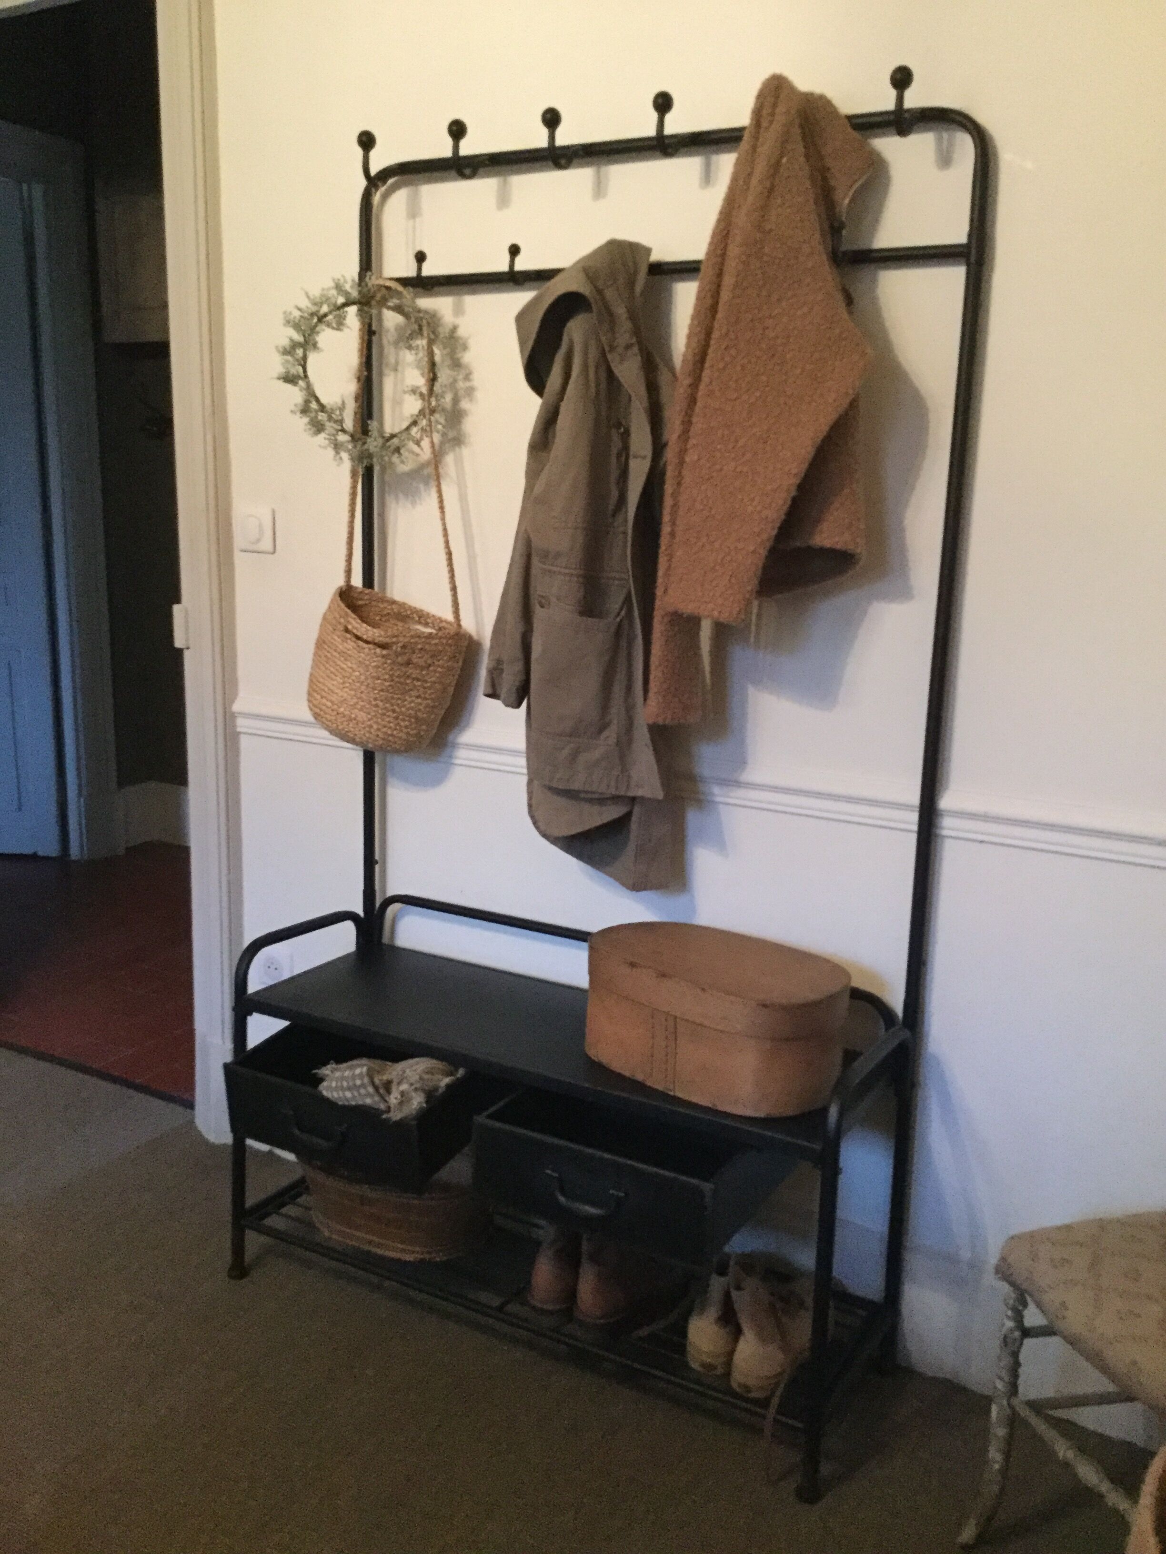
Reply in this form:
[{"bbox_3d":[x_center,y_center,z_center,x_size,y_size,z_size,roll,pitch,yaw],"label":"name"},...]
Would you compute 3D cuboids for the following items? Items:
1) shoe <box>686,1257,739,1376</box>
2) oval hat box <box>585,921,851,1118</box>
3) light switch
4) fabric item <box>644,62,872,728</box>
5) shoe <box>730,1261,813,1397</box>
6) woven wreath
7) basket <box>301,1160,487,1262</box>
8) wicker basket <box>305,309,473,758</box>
[{"bbox_3d":[0.221,0.739,2.031,0.088,0.132,0.260,8,13,29],"label":"shoe"},{"bbox_3d":[0.185,0.336,1.987,0.398,0.163,0.242,12,15,42],"label":"oval hat box"},{"bbox_3d":[-0.600,-0.453,2.549,0.090,0.082,0.012,8,13,29],"label":"light switch"},{"bbox_3d":[0.236,-0.498,1.904,0.310,0.873,0.240,8,13,29],"label":"fabric item"},{"bbox_3d":[0.285,0.749,1.986,0.088,0.134,0.262,8,13,29],"label":"shoe"},{"bbox_3d":[-0.347,-0.654,2.264,0.330,0.310,0.080,6,12,21],"label":"woven wreath"},{"bbox_3d":[-0.306,0.684,2.280,0.330,0.115,0.185,6,12,23],"label":"basket"},{"bbox_3d":[-0.322,-0.407,2.256,0.275,0.745,0.190,8,13,29],"label":"wicker basket"}]

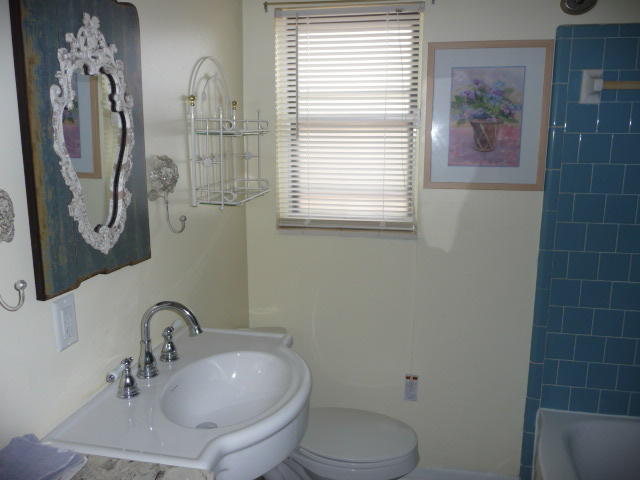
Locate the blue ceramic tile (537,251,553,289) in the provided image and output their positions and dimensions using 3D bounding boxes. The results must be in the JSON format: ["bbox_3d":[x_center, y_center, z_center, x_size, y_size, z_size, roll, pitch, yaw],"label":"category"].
[{"bbox_3d":[0.866,0.115,1.997,0.051,0.153,0.010,2,10,9],"label":"blue ceramic tile"}]

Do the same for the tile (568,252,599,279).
[{"bbox_3d":[1.001,0.097,1.972,0.108,0.108,0.010,2,11,9],"label":"tile"}]

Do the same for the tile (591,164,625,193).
[{"bbox_3d":[1.056,-0.222,1.899,0.108,0.108,0.010,2,10,10],"label":"tile"}]

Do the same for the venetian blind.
[{"bbox_3d":[0.107,-0.459,2.037,0.565,0.845,0.080,2,10,10],"label":"venetian blind"}]

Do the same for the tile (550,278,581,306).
[{"bbox_3d":[0.953,0.205,2.010,0.107,0.108,0.010,2,10,10],"label":"tile"}]

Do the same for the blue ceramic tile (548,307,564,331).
[{"bbox_3d":[0.918,0.309,2.023,0.053,0.108,0.010,2,10,9],"label":"blue ceramic tile"}]

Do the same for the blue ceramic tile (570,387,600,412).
[{"bbox_3d":[1.050,0.638,2.059,0.108,0.108,0.010,2,10,9],"label":"blue ceramic tile"}]

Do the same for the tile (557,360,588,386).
[{"bbox_3d":[0.998,0.530,2.046,0.108,0.108,0.010,2,10,10],"label":"tile"}]

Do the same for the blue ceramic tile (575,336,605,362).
[{"bbox_3d":[1.059,0.426,2.029,0.107,0.108,0.010,2,10,10],"label":"blue ceramic tile"}]

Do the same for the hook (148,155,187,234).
[{"bbox_3d":[-0.415,-0.131,1.474,0.068,0.215,0.108,2,10,10],"label":"hook"}]

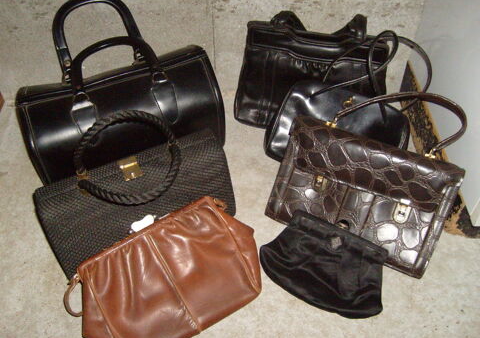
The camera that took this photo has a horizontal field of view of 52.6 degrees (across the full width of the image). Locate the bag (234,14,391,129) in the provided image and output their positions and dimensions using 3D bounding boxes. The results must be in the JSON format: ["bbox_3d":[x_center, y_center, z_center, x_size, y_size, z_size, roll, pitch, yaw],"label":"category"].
[{"bbox_3d":[0.167,-0.205,1.071,0.327,0.224,0.098,9,34,8],"label":"bag"}]

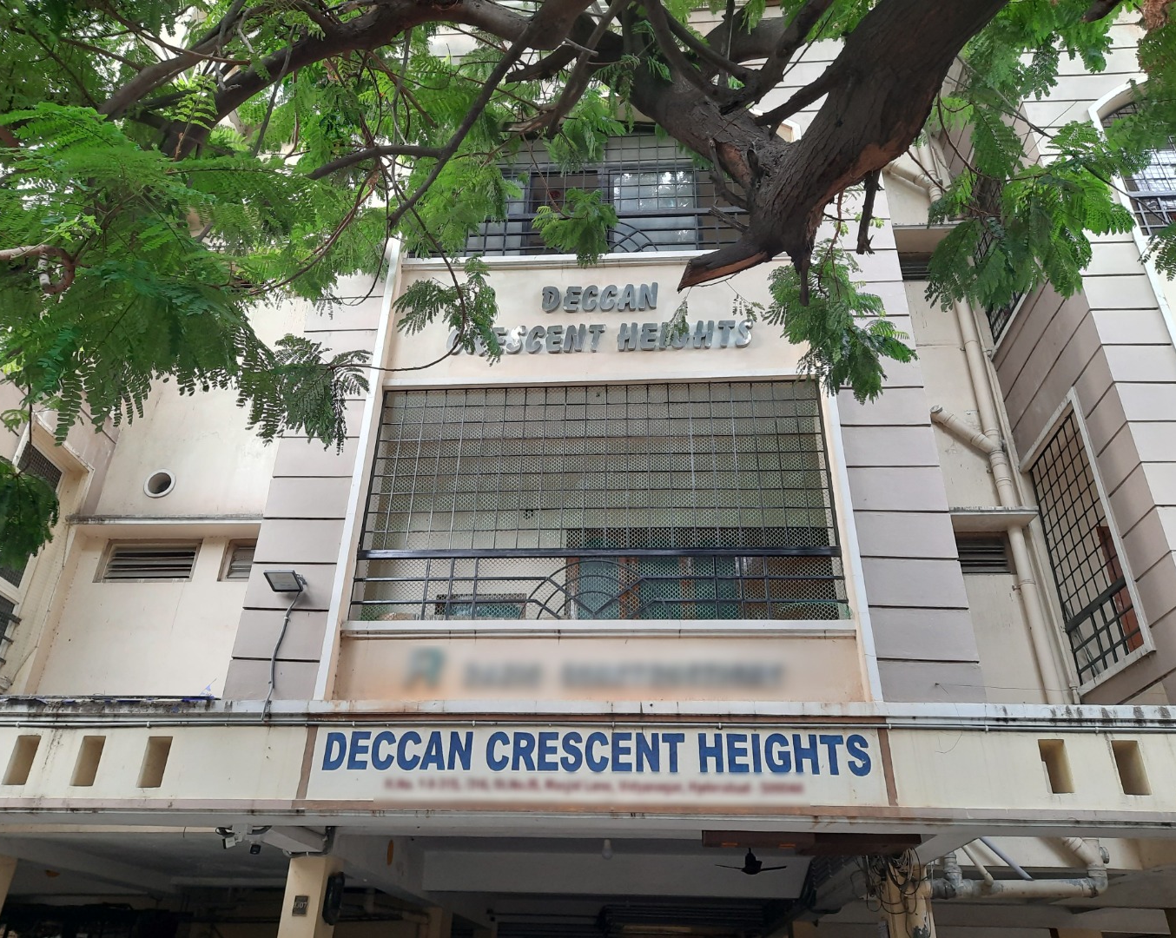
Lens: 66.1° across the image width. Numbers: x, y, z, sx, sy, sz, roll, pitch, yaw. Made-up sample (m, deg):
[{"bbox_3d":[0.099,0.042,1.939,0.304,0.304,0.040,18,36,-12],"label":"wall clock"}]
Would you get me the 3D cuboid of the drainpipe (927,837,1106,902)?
[{"bbox_3d":[2.799,2.597,5.876,1.100,0.370,0.180,-1,-30,4],"label":"drainpipe"}]

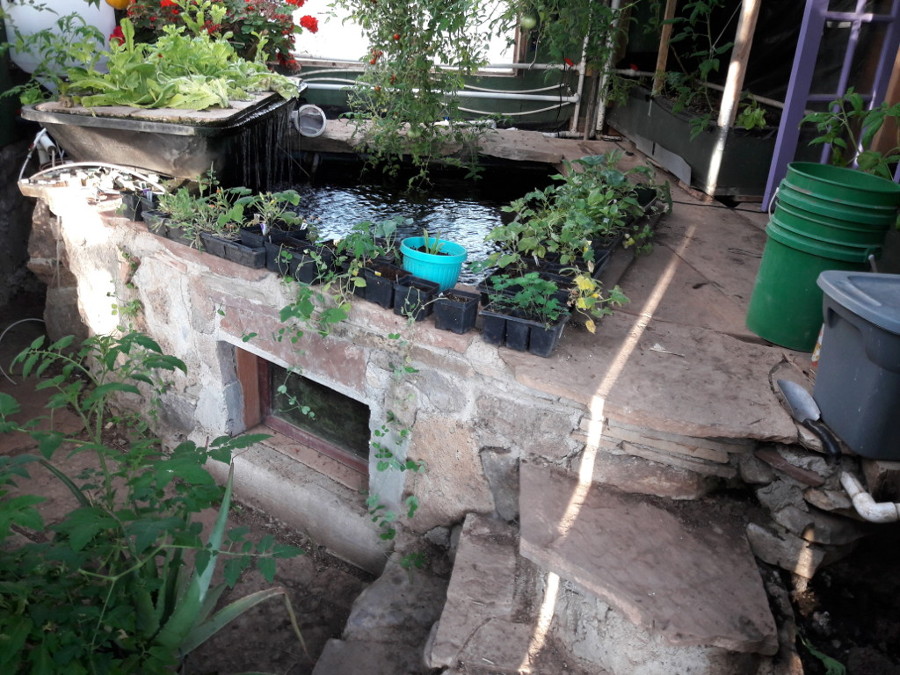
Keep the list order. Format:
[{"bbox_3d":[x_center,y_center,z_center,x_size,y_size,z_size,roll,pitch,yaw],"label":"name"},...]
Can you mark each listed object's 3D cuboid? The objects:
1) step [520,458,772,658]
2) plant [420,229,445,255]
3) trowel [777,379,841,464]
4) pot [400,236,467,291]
[{"bbox_3d":[0.376,0.457,1.560,0.591,0.055,0.429,14,26,18],"label":"step"},{"bbox_3d":[-0.055,-0.296,2.240,0.070,0.078,0.060,5,25,0],"label":"plant"},{"bbox_3d":[0.853,0.191,1.742,0.075,0.055,0.335,4,29,-2],"label":"trowel"},{"bbox_3d":[-0.054,-0.227,2.275,0.205,0.120,0.205,5,24,-2],"label":"pot"}]

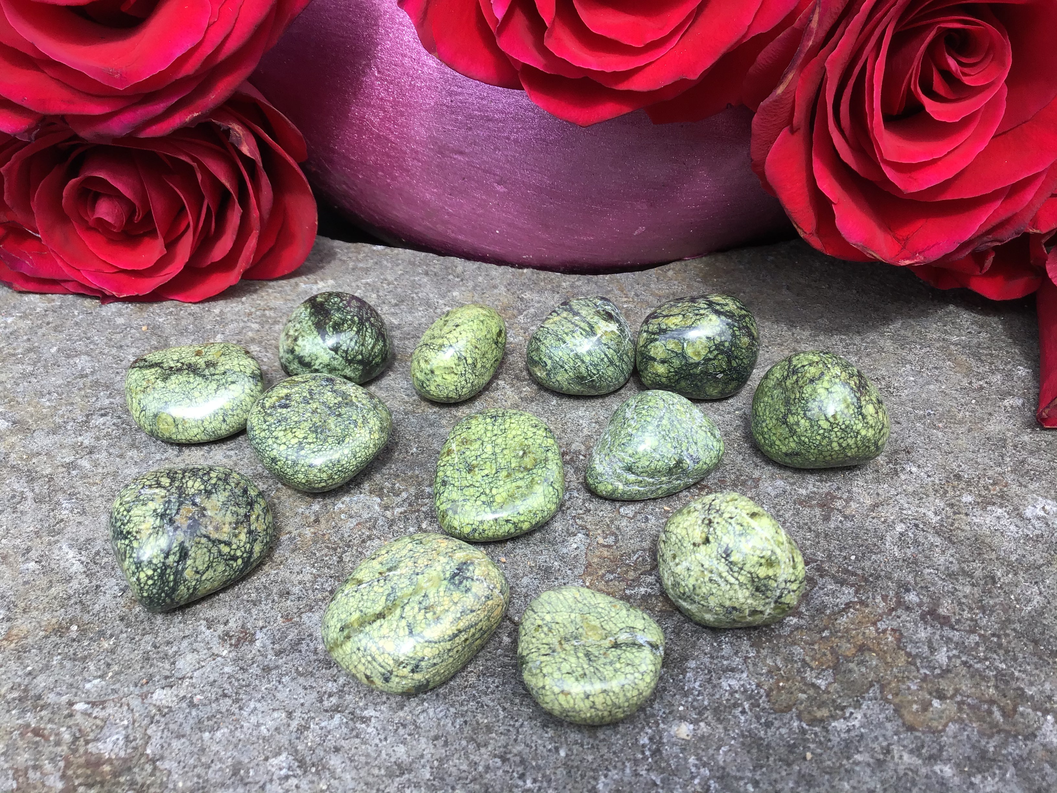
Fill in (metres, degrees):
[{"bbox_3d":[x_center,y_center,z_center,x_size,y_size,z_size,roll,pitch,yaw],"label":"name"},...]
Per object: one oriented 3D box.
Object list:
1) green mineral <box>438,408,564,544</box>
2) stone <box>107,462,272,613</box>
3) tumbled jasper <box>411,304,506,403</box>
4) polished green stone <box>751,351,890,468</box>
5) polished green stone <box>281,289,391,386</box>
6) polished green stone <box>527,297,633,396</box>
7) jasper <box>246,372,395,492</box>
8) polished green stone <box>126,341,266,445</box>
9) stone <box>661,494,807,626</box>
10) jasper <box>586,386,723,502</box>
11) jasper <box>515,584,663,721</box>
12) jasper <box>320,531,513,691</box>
[{"bbox_3d":[-0.006,0.015,0.187,0.026,0.013,0.033,0,40,0],"label":"green mineral"},{"bbox_3d":[-0.061,0.025,0.172,0.027,0.017,0.030,-21,44,-23],"label":"stone"},{"bbox_3d":[-0.015,-0.010,0.215,0.017,0.016,0.029,16,42,18],"label":"tumbled jasper"},{"bbox_3d":[0.058,0.003,0.188,0.025,0.019,0.024,-5,36,-7],"label":"polished green stone"},{"bbox_3d":[-0.043,-0.013,0.211,0.023,0.017,0.025,-24,43,-30],"label":"polished green stone"},{"bbox_3d":[0.012,-0.012,0.209,0.023,0.018,0.024,3,36,4],"label":"polished green stone"},{"bbox_3d":[-0.042,0.006,0.187,0.026,0.014,0.030,-19,40,-24],"label":"jasper"},{"bbox_3d":[-0.072,-0.001,0.206,0.030,0.015,0.026,17,42,19],"label":"polished green stone"},{"bbox_3d":[0.034,0.027,0.157,0.023,0.016,0.025,-5,36,-7],"label":"stone"},{"bbox_3d":[0.025,0.010,0.191,0.029,0.015,0.022,-28,47,-30],"label":"jasper"},{"bbox_3d":[0.010,0.042,0.155,0.023,0.012,0.024,-17,42,-19],"label":"jasper"},{"bbox_3d":[-0.018,0.033,0.150,0.025,0.013,0.029,26,43,31],"label":"jasper"}]

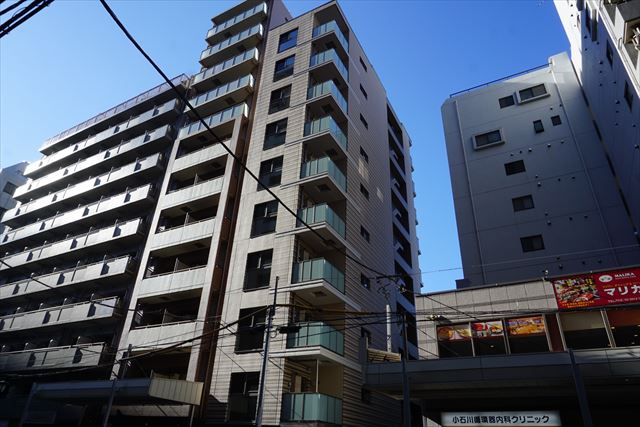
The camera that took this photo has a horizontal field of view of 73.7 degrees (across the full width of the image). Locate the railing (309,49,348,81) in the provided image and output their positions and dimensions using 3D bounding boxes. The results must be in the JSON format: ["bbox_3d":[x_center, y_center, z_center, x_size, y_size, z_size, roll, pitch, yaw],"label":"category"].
[{"bbox_3d":[0.606,-9.592,28.351,1.730,1.070,2.153,-13,-35,24],"label":"railing"}]

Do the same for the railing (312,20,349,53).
[{"bbox_3d":[0.735,-12.129,29.927,1.730,1.070,2.153,-13,-35,24],"label":"railing"}]

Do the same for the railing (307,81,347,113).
[{"bbox_3d":[0.477,-7.055,26.774,1.730,1.070,2.153,-13,-35,24],"label":"railing"}]

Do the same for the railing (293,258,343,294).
[{"bbox_3d":[-0.039,3.094,20.467,1.730,1.070,2.153,-13,-35,24],"label":"railing"}]

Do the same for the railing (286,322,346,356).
[{"bbox_3d":[-0.168,5.631,18.890,1.730,1.070,2.153,-13,-35,24],"label":"railing"}]

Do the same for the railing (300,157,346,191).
[{"bbox_3d":[0.219,-1.980,23.621,1.730,1.070,2.153,-13,-35,24],"label":"railing"}]

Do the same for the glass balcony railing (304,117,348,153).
[{"bbox_3d":[0.348,-4.518,25.197,1.730,1.070,2.153,-13,-35,24],"label":"glass balcony railing"}]

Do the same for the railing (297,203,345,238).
[{"bbox_3d":[0.090,0.557,22.044,1.730,1.070,2.153,-13,-35,24],"label":"railing"}]

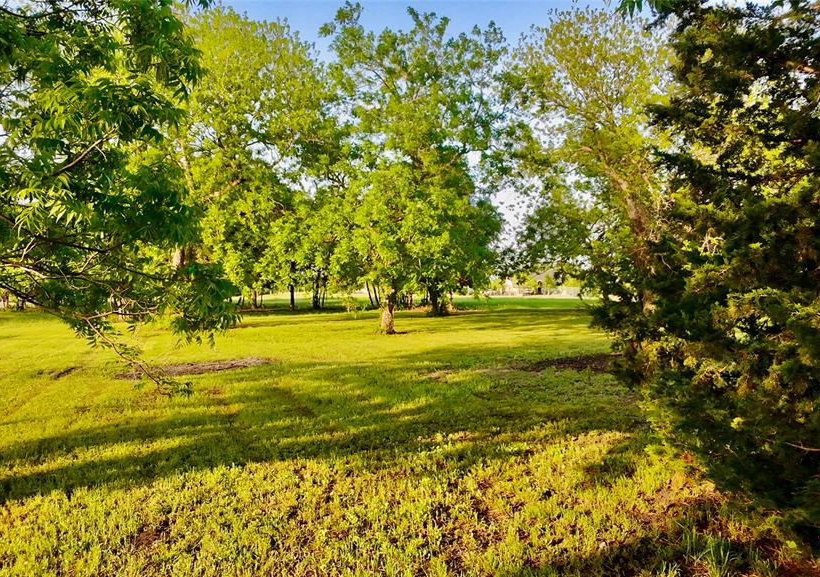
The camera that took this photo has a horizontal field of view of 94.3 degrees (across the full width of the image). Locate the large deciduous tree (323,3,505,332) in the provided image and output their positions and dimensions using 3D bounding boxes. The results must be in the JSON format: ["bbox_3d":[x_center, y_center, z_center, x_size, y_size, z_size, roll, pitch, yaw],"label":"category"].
[{"bbox_3d":[0.138,-4.773,15.000,7.179,13.016,6.800,0,0,0],"label":"large deciduous tree"}]

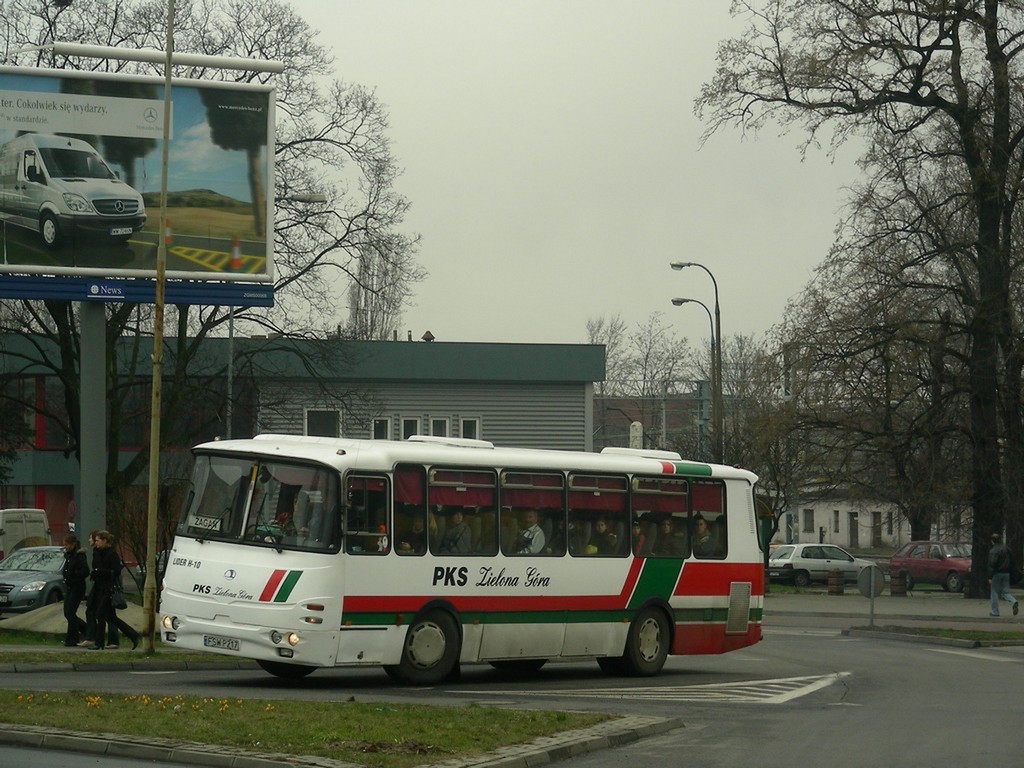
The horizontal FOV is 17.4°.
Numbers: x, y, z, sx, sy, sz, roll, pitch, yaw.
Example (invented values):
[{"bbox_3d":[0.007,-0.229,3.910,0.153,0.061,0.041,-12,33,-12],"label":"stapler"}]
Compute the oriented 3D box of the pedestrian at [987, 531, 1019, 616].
[{"bbox_3d":[10.366,4.039,70.500,0.620,1.750,0.520,-2,-3,38],"label":"pedestrian"}]

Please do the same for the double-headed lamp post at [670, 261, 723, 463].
[{"bbox_3d":[6.094,1.217,110.000,1.750,10.500,0.330,0,-2,3],"label":"double-headed lamp post"}]

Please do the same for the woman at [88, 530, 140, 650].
[{"bbox_3d":[-5.684,2.953,47.800,0.720,1.710,0.520,0,-2,-6],"label":"woman"}]

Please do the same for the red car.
[{"bbox_3d":[11.968,5.036,92.500,1.640,1.410,3.950,1,-3,-23],"label":"red car"}]

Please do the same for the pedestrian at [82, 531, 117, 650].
[{"bbox_3d":[-5.987,2.980,48.400,0.580,1.680,0.480,0,-2,-5],"label":"pedestrian"}]

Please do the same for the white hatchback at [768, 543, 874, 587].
[{"bbox_3d":[9.793,5.821,107.500,3.710,1.390,1.630,2,-3,-38],"label":"white hatchback"}]

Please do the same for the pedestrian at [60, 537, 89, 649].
[{"bbox_3d":[-6.306,2.993,48.400,0.450,1.620,0.480,0,-2,-13],"label":"pedestrian"}]

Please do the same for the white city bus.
[{"bbox_3d":[-0.399,2.206,42.853,2.500,3.030,10.000,2,-2,35],"label":"white city bus"}]

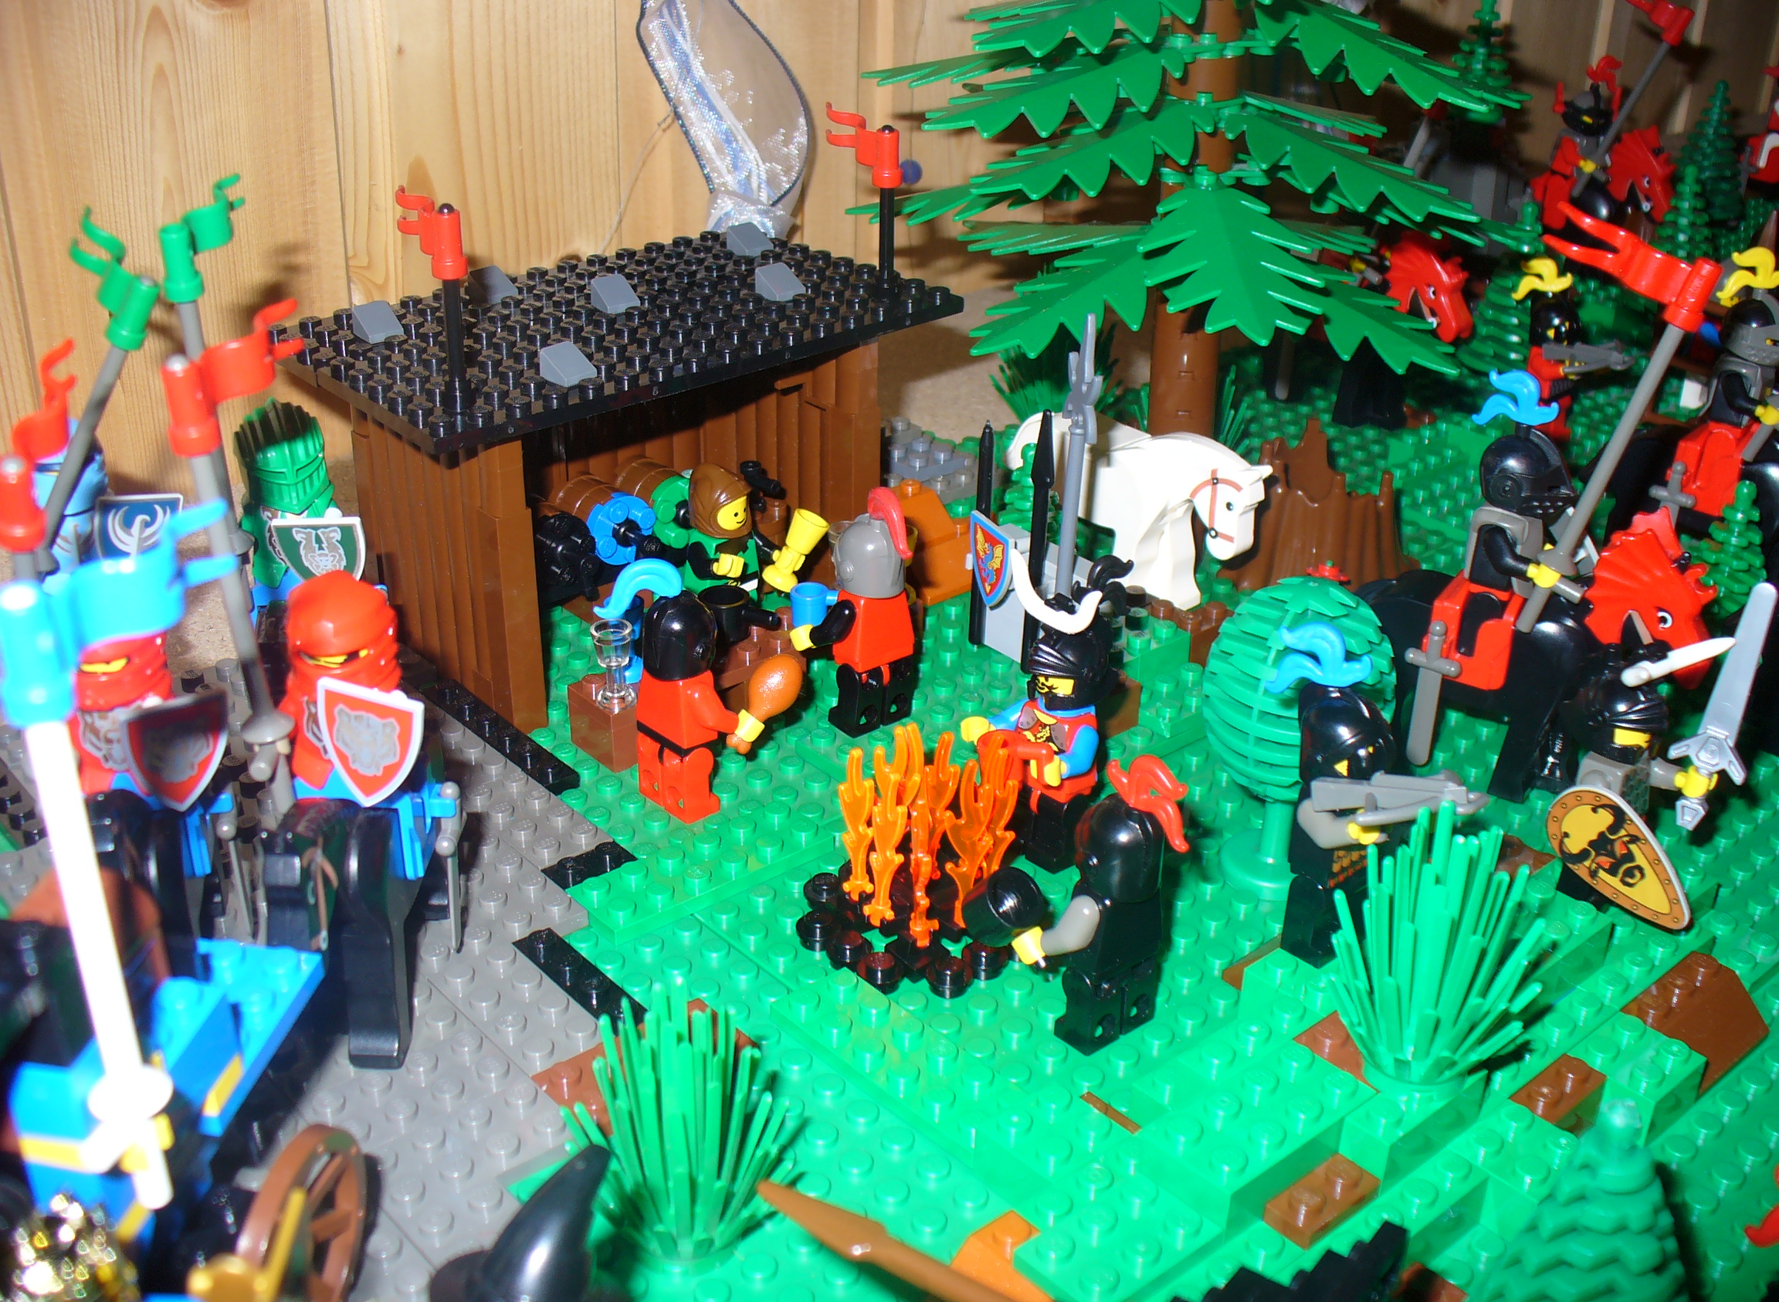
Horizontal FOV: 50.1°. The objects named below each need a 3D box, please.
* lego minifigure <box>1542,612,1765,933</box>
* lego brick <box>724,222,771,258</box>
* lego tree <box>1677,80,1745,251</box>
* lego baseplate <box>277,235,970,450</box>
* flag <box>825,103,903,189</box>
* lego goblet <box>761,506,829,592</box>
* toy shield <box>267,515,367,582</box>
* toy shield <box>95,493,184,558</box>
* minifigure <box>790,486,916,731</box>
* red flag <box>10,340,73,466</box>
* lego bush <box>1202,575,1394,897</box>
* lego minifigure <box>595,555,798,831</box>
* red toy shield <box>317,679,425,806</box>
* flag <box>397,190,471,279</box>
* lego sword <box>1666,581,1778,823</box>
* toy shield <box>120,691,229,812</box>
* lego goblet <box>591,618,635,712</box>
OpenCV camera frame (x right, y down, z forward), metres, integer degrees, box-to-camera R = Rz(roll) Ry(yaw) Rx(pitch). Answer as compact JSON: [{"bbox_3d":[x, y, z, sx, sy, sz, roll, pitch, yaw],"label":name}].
[{"bbox_3d":[0.126,0.020,0.311,0.026,0.051,0.024,-21,34,-35],"label":"lego minifigure"},{"bbox_3d":[-0.033,-0.096,0.446,0.008,0.006,0.008,-21,34,-35],"label":"lego brick"},{"bbox_3d":[0.317,-0.188,0.739,0.030,0.065,0.030,-21,34,-35],"label":"lego tree"},{"bbox_3d":[-0.058,-0.069,0.400,0.128,0.005,0.080,-21,34,-36],"label":"lego baseplate"},{"bbox_3d":[-0.006,-0.109,0.410,0.007,0.013,0.029,-13,30,-25],"label":"flag"},{"bbox_3d":[-0.020,-0.021,0.405,0.008,0.016,0.008,2,31,-50],"label":"lego goblet"},{"bbox_3d":[-0.107,-0.015,0.357,0.017,0.019,0.006,-3,27,-7],"label":"toy shield"},{"bbox_3d":[-0.140,-0.021,0.357,0.015,0.018,0.005,-3,27,-5],"label":"toy shield"},{"bbox_3d":[-0.005,-0.009,0.373,0.021,0.051,0.025,-21,34,-36],"label":"minifigure"},{"bbox_3d":[-0.113,-0.033,0.255,0.006,0.009,0.025,0,49,0],"label":"red flag"},{"bbox_3d":[0.070,0.014,0.330,0.032,0.058,0.032,1,27,0],"label":"lego bush"},{"bbox_3d":[-0.037,0.005,0.356,0.037,0.052,0.028,-21,34,-36],"label":"lego minifigure"},{"bbox_3d":[-0.074,0.014,0.272,0.015,0.019,0.005,14,28,6],"label":"red toy shield"},{"bbox_3d":[-0.085,-0.076,0.346,0.007,0.012,0.027,-21,34,-36],"label":"flag"},{"bbox_3d":[0.146,0.009,0.333,0.013,0.048,0.004,16,23,23],"label":"lego sword"},{"bbox_3d":[-0.112,0.018,0.298,0.015,0.018,0.005,-19,39,-41],"label":"toy shield"},{"bbox_3d":[-0.053,0.003,0.366,0.008,0.016,0.008,1,27,0],"label":"lego goblet"}]

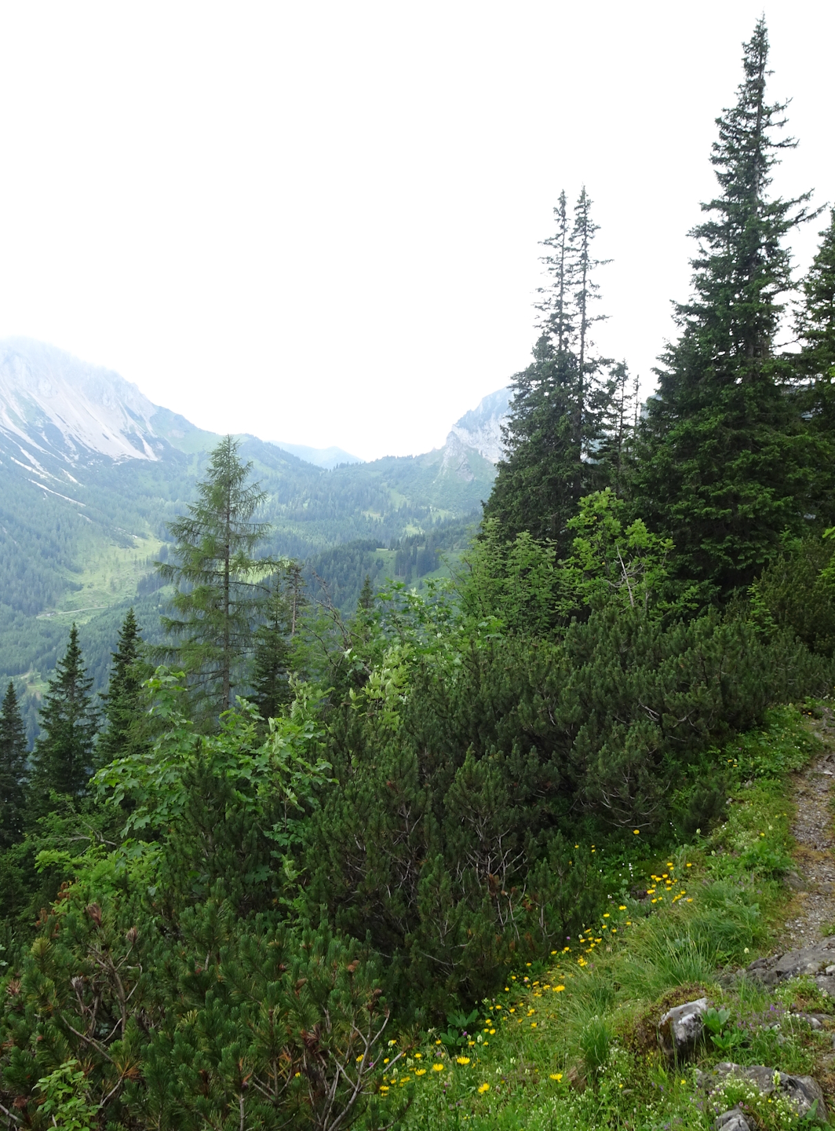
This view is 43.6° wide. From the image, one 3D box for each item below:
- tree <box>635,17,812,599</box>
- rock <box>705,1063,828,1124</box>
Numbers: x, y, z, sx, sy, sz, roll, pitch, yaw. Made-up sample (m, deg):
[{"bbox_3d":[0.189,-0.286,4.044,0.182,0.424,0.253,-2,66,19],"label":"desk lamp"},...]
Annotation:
[{"bbox_3d":[6.133,-4.793,20.500,3.800,12.000,3.800,2,4,16],"label":"tree"},{"bbox_3d":[0.908,1.356,2.714,0.310,0.110,0.200,2,4,19],"label":"rock"}]

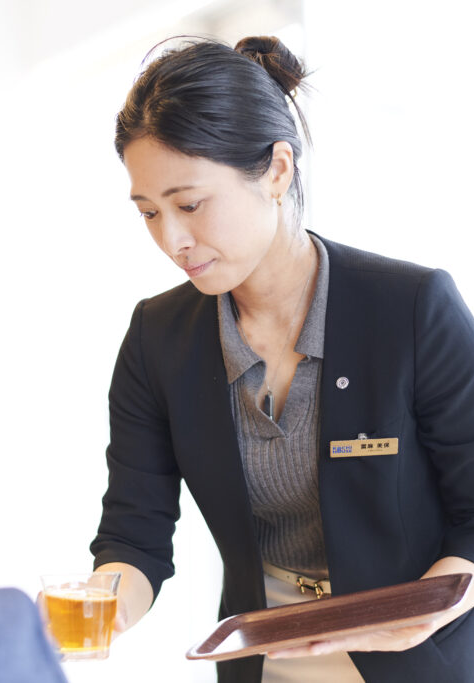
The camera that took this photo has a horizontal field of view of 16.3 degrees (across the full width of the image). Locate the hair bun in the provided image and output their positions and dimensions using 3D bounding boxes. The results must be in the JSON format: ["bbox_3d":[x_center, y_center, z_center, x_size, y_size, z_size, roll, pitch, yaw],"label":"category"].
[{"bbox_3d":[0.035,-0.293,1.750,0.077,0.062,0.075,-2,-2,37],"label":"hair bun"}]

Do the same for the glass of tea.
[{"bbox_3d":[-0.150,0.266,1.590,0.079,0.080,0.079,-2,-1,0],"label":"glass of tea"}]

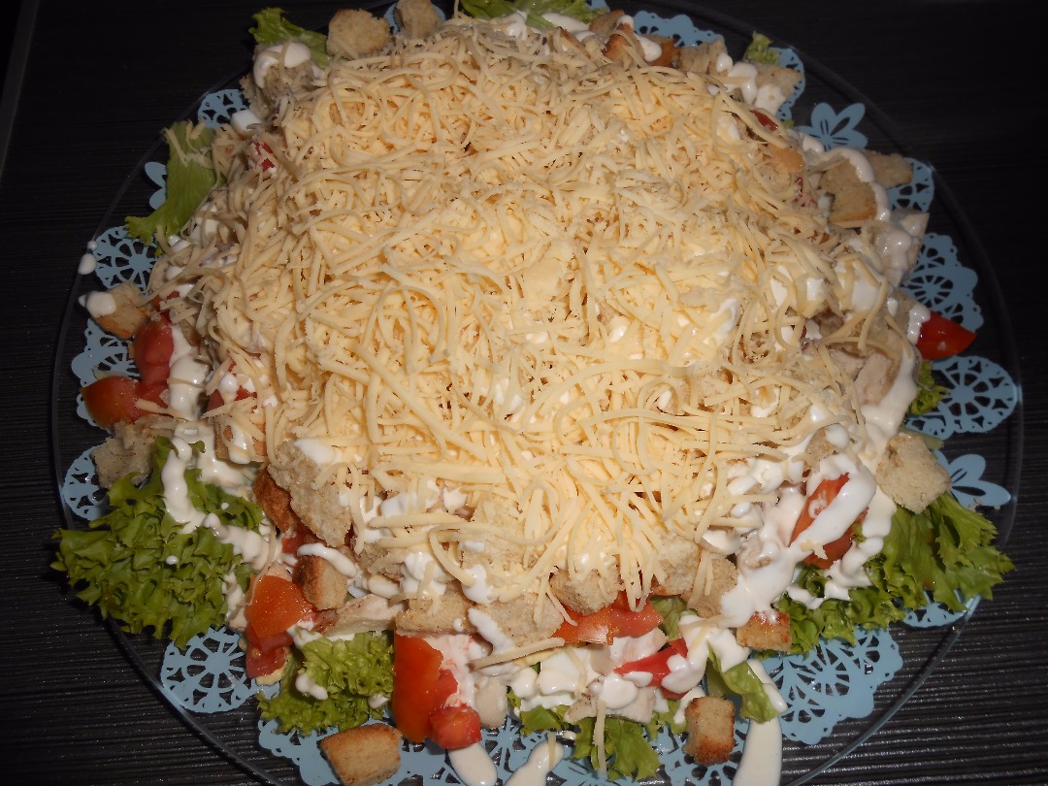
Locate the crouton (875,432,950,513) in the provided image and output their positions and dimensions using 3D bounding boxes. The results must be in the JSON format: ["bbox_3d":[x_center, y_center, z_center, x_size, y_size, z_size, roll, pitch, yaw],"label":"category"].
[{"bbox_3d":[0.119,0.024,0.240,0.015,0.013,0.015,-37,71,-15],"label":"crouton"}]

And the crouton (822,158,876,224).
[{"bbox_3d":[0.109,-0.068,0.265,0.015,0.014,0.014,-3,61,12],"label":"crouton"}]

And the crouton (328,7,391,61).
[{"bbox_3d":[-0.062,-0.136,0.298,0.023,0.013,0.014,1,94,-10],"label":"crouton"}]

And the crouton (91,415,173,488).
[{"bbox_3d":[-0.122,0.019,0.247,0.017,0.014,0.017,9,66,4],"label":"crouton"}]

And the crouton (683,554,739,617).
[{"bbox_3d":[0.052,0.053,0.218,0.014,0.013,0.016,7,66,3],"label":"crouton"}]

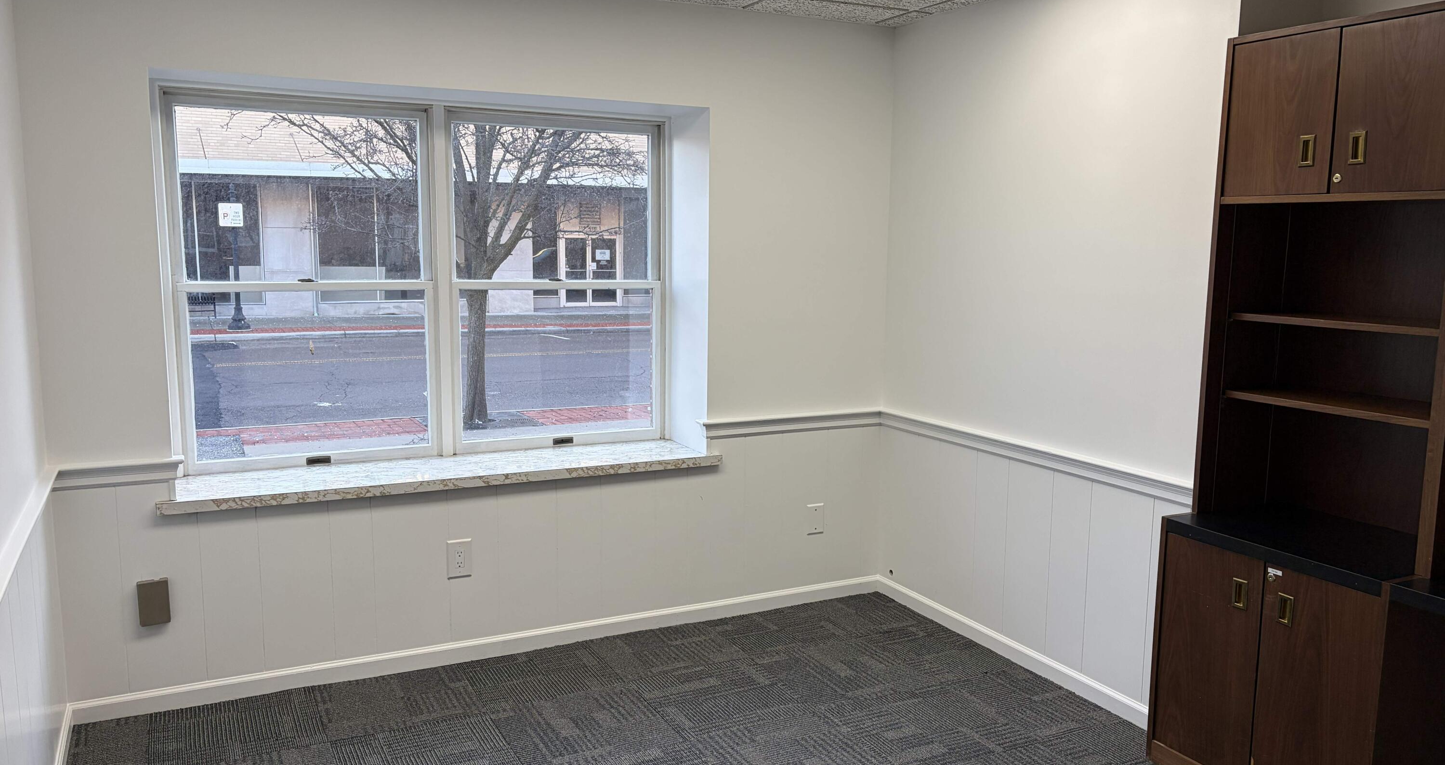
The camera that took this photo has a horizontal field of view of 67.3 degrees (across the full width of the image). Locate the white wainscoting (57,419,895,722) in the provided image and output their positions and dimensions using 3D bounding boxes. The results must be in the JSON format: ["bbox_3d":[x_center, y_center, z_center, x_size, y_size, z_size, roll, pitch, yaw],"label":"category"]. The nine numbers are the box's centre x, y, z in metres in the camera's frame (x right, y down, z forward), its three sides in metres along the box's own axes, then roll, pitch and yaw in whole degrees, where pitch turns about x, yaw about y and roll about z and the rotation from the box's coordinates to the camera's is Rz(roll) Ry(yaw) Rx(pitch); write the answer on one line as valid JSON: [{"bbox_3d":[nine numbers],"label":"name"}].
[{"bbox_3d":[-0.675,0.629,4.076,3.084,0.772,0.050,-3,9,-26],"label":"white wainscoting"}]

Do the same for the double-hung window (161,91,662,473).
[{"bbox_3d":[-1.080,-0.372,4.175,1.860,1.340,0.100,-3,9,-26],"label":"double-hung window"}]

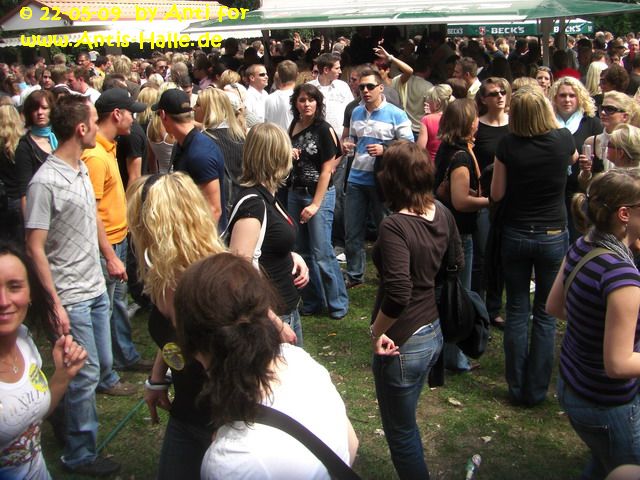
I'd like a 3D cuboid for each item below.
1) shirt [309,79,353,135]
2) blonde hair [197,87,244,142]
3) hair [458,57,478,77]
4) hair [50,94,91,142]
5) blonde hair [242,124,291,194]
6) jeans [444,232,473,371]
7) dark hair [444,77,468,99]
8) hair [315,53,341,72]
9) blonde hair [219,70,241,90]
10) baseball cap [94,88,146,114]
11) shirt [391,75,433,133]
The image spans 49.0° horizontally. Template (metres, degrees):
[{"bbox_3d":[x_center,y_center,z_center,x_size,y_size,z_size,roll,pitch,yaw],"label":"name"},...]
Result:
[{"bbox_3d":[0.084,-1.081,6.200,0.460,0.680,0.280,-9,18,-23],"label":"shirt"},{"bbox_3d":[-0.669,-0.860,4.750,0.290,0.360,0.240,6,16,23],"label":"blonde hair"},{"bbox_3d":[1.374,-1.605,6.500,0.190,0.190,0.165,5,18,25],"label":"hair"},{"bbox_3d":[-1.161,-0.566,3.270,0.195,0.215,0.170,-14,20,-36],"label":"hair"},{"bbox_3d":[-0.223,-0.355,2.970,0.210,0.290,0.230,11,19,38],"label":"blonde hair"},{"bbox_3d":[0.825,0.366,4.247,0.290,0.880,0.310,-8,17,-20],"label":"jeans"},{"bbox_3d":[1.231,-1.360,6.300,0.180,0.230,0.210,0,15,2],"label":"dark hair"},{"bbox_3d":[0.063,-1.479,5.871,0.205,0.160,0.170,2,17,14],"label":"hair"},{"bbox_3d":[-0.876,-1.536,6.800,0.190,0.220,0.200,-14,20,-40],"label":"blonde hair"},{"bbox_3d":[-1.099,-0.767,3.880,0.270,0.155,0.180,-5,15,-14],"label":"baseball cap"},{"bbox_3d":[0.930,-1.397,7.139,0.460,0.620,0.280,0,16,8],"label":"shirt"}]

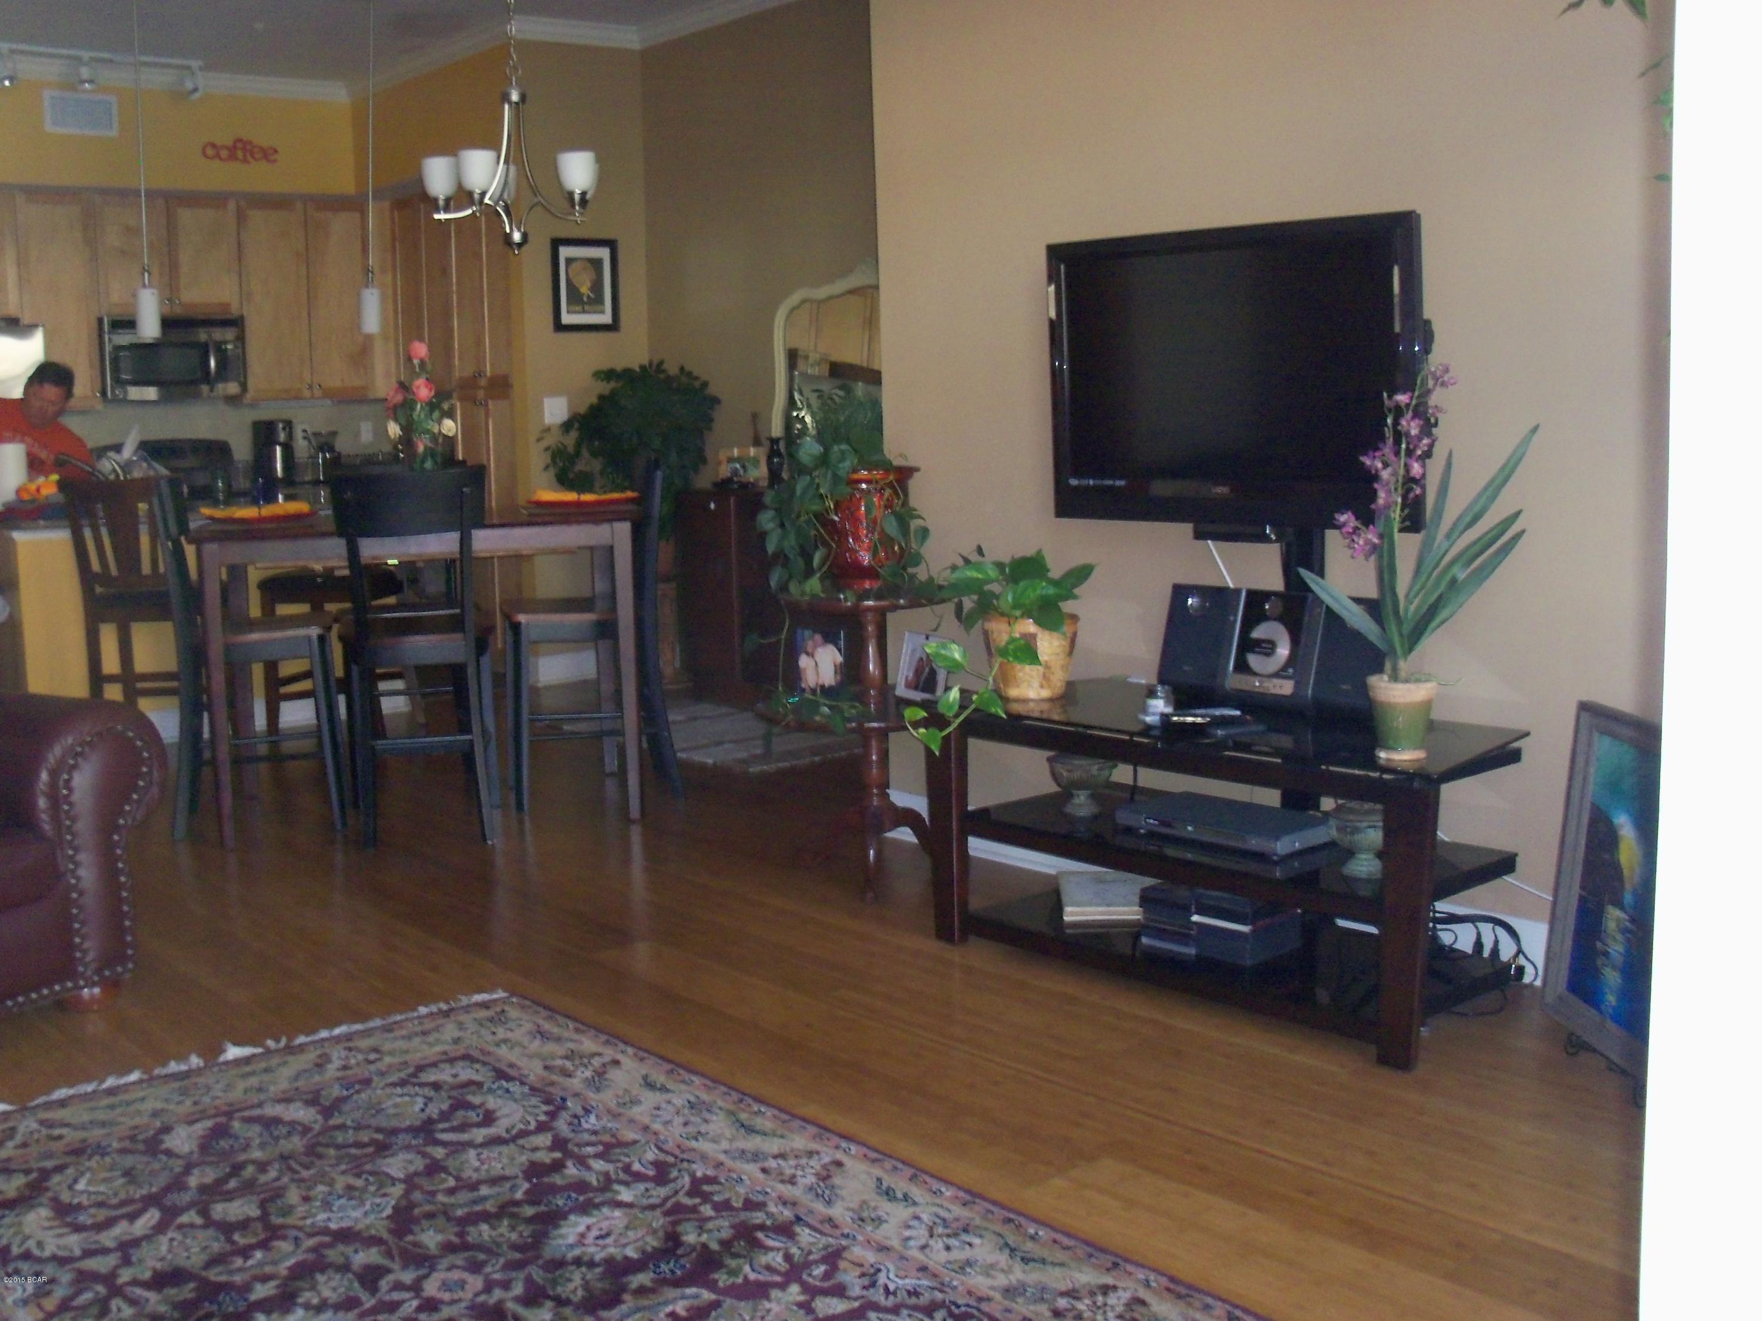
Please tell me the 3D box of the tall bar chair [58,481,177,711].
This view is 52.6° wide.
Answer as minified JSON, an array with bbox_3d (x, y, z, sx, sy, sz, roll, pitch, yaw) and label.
[{"bbox_3d":[-2.491,-0.123,6.142,0.431,1.041,0.506,-2,7,-7],"label":"tall bar chair"}]

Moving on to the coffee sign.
[{"bbox_3d":[-3.370,-2.689,9.393,0.409,0.125,0.025,-8,10,-40],"label":"coffee sign"}]

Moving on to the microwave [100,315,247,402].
[{"bbox_3d":[-3.865,-1.632,9.661,0.755,0.430,0.400,-8,10,-40],"label":"microwave"}]

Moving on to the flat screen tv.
[{"bbox_3d":[0.716,-0.574,3.620,0.907,0.600,0.089,6,12,45],"label":"flat screen tv"}]

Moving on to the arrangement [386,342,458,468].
[{"bbox_3d":[-1.492,-0.742,5.757,0.220,0.535,0.220,-4,8,-14],"label":"arrangement"}]

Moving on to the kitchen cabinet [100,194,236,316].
[{"bbox_3d":[-3.893,-2.166,9.608,0.760,0.620,0.330,-8,10,-40],"label":"kitchen cabinet"}]

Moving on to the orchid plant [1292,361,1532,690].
[{"bbox_3d":[0.991,-0.251,3.294,0.420,0.580,0.300,1,8,16],"label":"orchid plant"}]

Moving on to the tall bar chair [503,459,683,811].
[{"bbox_3d":[-0.919,-0.095,5.559,0.525,1.051,0.446,-3,8,-14],"label":"tall bar chair"}]

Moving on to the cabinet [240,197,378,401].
[{"bbox_3d":[-3.311,-2.036,10.126,0.760,1.109,0.330,-8,10,-40],"label":"cabinet"}]

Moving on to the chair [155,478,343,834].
[{"bbox_3d":[-1.926,-0.031,5.499,0.520,1.070,0.450,-3,8,-10],"label":"chair"}]

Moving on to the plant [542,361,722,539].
[{"bbox_3d":[-1.077,-0.846,7.682,0.704,0.892,0.664,-1,7,0],"label":"plant"}]

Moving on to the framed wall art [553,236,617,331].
[{"bbox_3d":[-1.339,-1.718,8.155,0.349,0.422,0.025,-8,10,-41],"label":"framed wall art"}]

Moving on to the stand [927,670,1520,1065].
[{"bbox_3d":[0.697,0.378,3.624,0.506,0.532,1.254,-8,10,-41],"label":"stand"}]

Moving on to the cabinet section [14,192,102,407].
[{"bbox_3d":[-4.292,-1.849,9.223,0.390,1.075,0.320,-8,10,-40],"label":"cabinet section"}]

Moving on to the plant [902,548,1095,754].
[{"bbox_3d":[0.267,-0.017,4.041,0.420,0.440,0.340,-1,8,5],"label":"plant"}]

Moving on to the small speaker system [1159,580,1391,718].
[{"bbox_3d":[0.837,-0.023,3.756,0.159,0.233,0.545,1,4,-41],"label":"small speaker system"}]

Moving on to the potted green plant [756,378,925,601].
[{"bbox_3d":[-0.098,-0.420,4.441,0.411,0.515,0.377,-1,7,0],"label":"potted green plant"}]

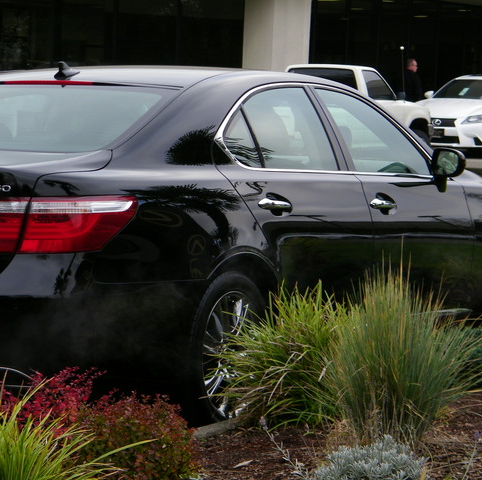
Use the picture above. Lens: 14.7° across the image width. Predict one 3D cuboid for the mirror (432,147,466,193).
[{"bbox_3d":[0.975,-0.325,8.714,0.180,0.205,0.140,3,4,29],"label":"mirror"}]

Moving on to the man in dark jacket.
[{"bbox_3d":[3.150,-2.422,34.000,0.360,1.750,0.520,1,4,-6],"label":"man in dark jacket"}]

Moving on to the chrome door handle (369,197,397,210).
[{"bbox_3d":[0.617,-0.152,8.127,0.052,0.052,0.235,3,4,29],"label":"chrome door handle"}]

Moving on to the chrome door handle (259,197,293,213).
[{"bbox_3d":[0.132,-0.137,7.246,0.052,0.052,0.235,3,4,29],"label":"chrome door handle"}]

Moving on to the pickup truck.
[{"bbox_3d":[1.518,-2.012,30.333,1.720,1.650,4.700,4,5,29],"label":"pickup truck"}]

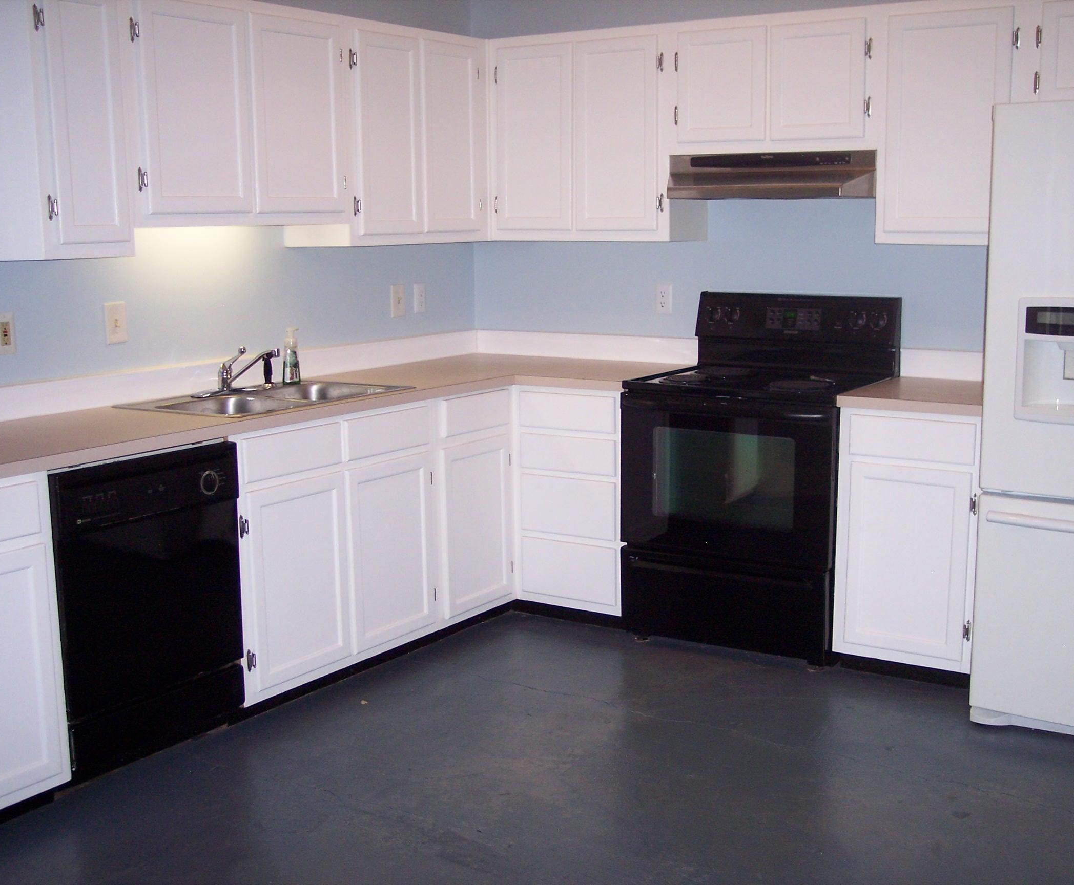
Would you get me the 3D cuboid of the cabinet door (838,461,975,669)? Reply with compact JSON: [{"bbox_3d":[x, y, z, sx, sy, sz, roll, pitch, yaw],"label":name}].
[{"bbox_3d":[1.151,0.369,4.139,0.375,0.591,0.022,6,11,33],"label":"cabinet door"}]

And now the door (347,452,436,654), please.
[{"bbox_3d":[-0.464,0.342,4.224,0.025,0.578,0.398,6,11,33],"label":"door"}]

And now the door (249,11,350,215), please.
[{"bbox_3d":[-0.749,-1.019,4.163,0.025,0.590,0.398,6,11,33],"label":"door"}]

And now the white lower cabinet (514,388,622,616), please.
[{"bbox_3d":[0.283,0.169,5.068,0.482,0.825,0.625,6,11,33],"label":"white lower cabinet"}]

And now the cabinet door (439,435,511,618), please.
[{"bbox_3d":[-0.213,0.277,4.597,0.025,0.578,0.385,6,11,33],"label":"cabinet door"}]

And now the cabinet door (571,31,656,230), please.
[{"bbox_3d":[0.285,-1.085,4.715,0.331,0.661,0.025,6,11,33],"label":"cabinet door"}]

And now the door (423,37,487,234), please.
[{"bbox_3d":[-0.315,-1.095,4.814,0.025,0.661,0.334,6,11,33],"label":"door"}]

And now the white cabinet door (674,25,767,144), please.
[{"bbox_3d":[0.623,-1.196,4.468,0.322,0.367,0.025,6,11,33],"label":"white cabinet door"}]

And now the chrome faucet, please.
[{"bbox_3d":[-0.937,-0.233,4.311,0.280,0.163,0.255,6,11,33],"label":"chrome faucet"}]

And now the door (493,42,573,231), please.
[{"bbox_3d":[-0.005,-1.114,4.905,0.331,0.661,0.025,6,11,33],"label":"door"}]

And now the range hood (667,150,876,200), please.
[{"bbox_3d":[0.836,-0.922,4.608,0.760,0.155,0.465,6,11,33],"label":"range hood"}]

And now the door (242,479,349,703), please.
[{"bbox_3d":[-0.693,0.403,3.884,0.025,0.583,0.406,6,11,33],"label":"door"}]

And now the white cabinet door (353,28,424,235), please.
[{"bbox_3d":[-0.506,-1.046,4.529,0.025,0.661,0.333,6,11,33],"label":"white cabinet door"}]

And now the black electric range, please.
[{"bbox_3d":[0.778,0.100,4.666,0.761,1.200,0.680,6,11,33],"label":"black electric range"}]

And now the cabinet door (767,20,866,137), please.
[{"bbox_3d":[0.904,-1.167,4.284,0.321,0.367,0.025,6,11,33],"label":"cabinet door"}]

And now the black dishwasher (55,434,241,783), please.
[{"bbox_3d":[-1.253,0.443,3.718,0.610,0.870,0.610,6,11,33],"label":"black dishwasher"}]

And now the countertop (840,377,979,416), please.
[{"bbox_3d":[1.312,-0.153,4.314,0.471,0.036,0.638,6,11,33],"label":"countertop"}]

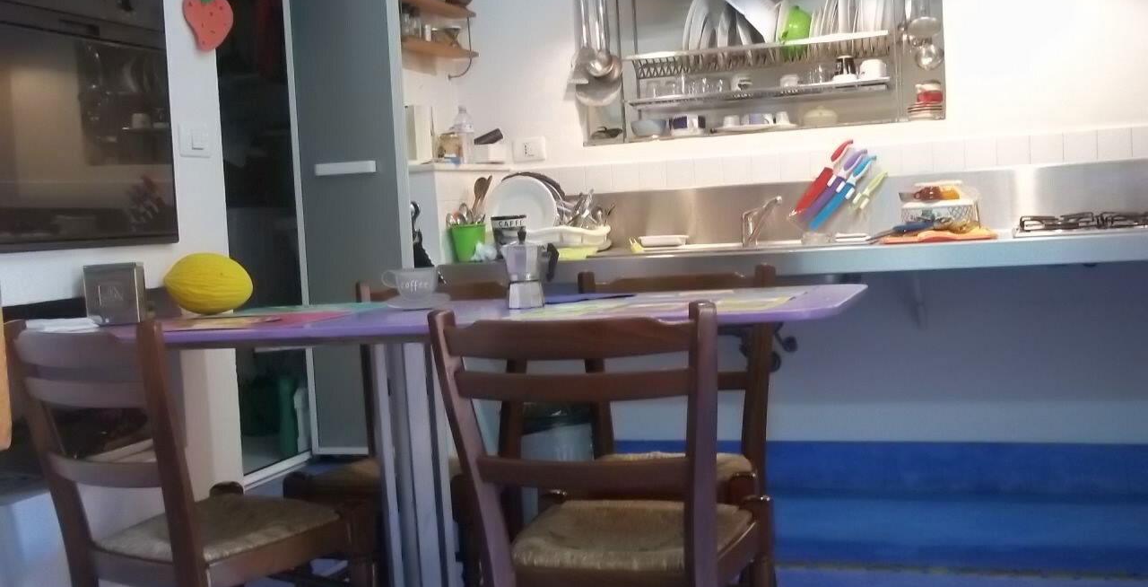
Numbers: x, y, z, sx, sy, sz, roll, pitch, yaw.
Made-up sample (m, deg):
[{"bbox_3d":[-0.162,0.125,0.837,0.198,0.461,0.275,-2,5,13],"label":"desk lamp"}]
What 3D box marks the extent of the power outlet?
[{"bbox_3d":[-0.152,-0.492,4.083,0.120,0.082,0.012,-2,4,19],"label":"power outlet"}]

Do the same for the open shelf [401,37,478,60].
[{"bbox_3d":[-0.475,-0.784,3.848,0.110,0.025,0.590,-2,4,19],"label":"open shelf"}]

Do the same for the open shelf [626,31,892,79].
[{"bbox_3d":[0.615,-0.776,3.929,0.852,0.075,0.240,-2,4,19],"label":"open shelf"}]

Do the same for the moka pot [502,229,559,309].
[{"bbox_3d":[-0.082,-0.045,2.260,0.115,0.151,0.080,-3,4,0],"label":"moka pot"}]

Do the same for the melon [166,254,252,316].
[{"bbox_3d":[-0.796,-0.021,2.600,0.192,0.135,0.137,-4,4,-17],"label":"melon"}]

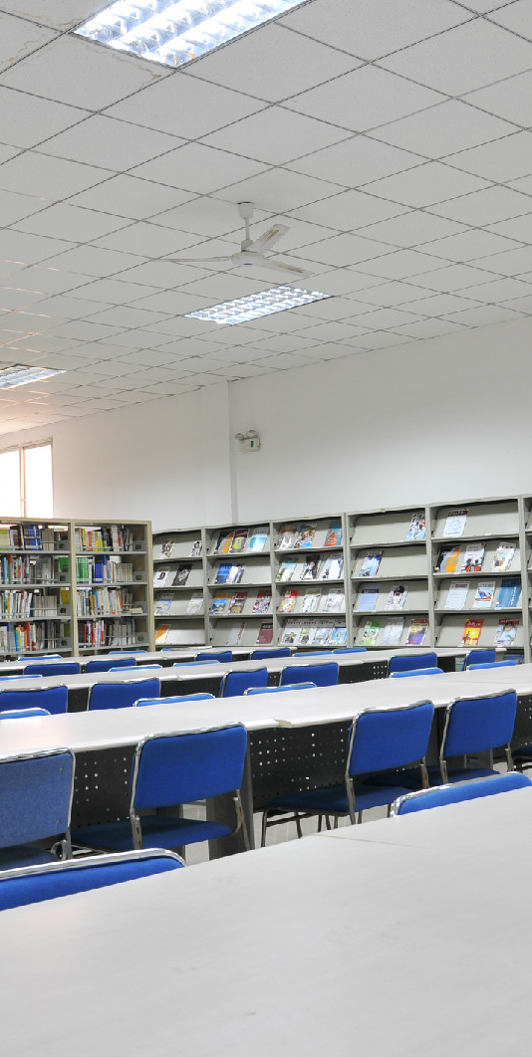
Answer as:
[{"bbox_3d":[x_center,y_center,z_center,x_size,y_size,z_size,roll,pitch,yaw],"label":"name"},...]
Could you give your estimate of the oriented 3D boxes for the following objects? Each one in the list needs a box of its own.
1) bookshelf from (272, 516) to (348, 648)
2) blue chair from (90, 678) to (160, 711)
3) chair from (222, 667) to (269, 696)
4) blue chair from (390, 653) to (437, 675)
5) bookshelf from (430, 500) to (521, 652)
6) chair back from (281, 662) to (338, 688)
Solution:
[{"bbox_3d":[0.576,0.881,11.751,0.330,1.955,1.000,1,-5,-44],"label":"bookshelf"},{"bbox_3d":[-0.961,1.269,6.873,0.480,0.800,0.570,1,-5,-44],"label":"blue chair"},{"bbox_3d":[-0.306,1.222,7.074,0.570,0.790,0.460,-4,-4,34],"label":"chair"},{"bbox_3d":[0.879,1.319,8.672,0.480,0.800,0.570,1,-5,-44],"label":"blue chair"},{"bbox_3d":[1.956,0.777,10.255,0.420,1.980,0.955,1,-5,-44],"label":"bookshelf"},{"bbox_3d":[0.146,1.229,7.455,0.460,0.790,0.570,0,-4,-34],"label":"chair back"}]

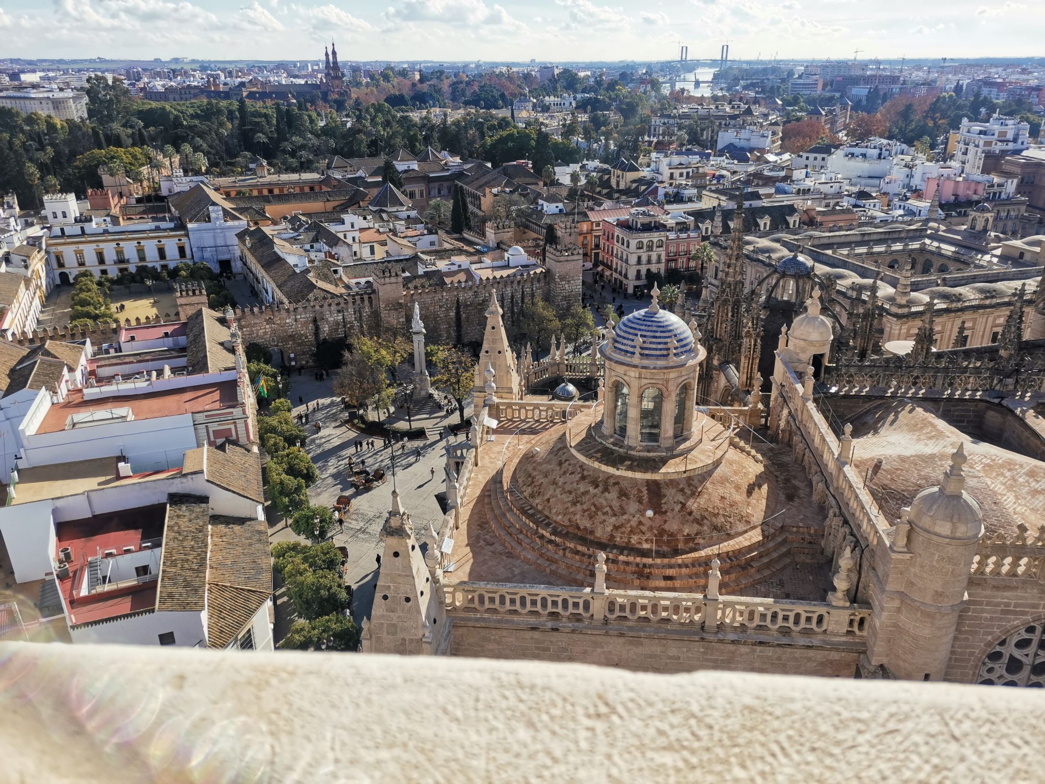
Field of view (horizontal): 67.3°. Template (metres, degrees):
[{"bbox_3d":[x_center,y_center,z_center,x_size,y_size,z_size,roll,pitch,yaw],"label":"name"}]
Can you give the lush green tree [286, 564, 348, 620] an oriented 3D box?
[{"bbox_3d":[-20.415,20.251,78.004,6.400,5.800,6.200,0,23,0],"label":"lush green tree"}]

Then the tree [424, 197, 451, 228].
[{"bbox_3d":[-26.290,-53.473,245.233,7.800,12.500,7.800,2,23,5],"label":"tree"}]

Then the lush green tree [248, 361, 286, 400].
[{"bbox_3d":[-41.695,-1.658,128.390,6.400,6.800,6.200,0,23,0],"label":"lush green tree"}]

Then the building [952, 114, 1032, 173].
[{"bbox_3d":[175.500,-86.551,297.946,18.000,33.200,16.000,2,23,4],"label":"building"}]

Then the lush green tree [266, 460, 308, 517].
[{"bbox_3d":[-28.566,12.875,95.322,5.100,7.800,5.100,2,23,5],"label":"lush green tree"}]

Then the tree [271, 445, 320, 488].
[{"bbox_3d":[-30.701,11.028,105.831,6.000,5.600,6.000,0,23,0],"label":"tree"}]

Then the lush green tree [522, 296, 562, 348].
[{"bbox_3d":[3.264,-11.474,143.666,7.400,12.870,7.200,0,23,0],"label":"lush green tree"}]

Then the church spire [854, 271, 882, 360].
[{"bbox_3d":[26.196,-5.093,59.804,1.350,8.400,1.350,2,23,5],"label":"church spire"}]

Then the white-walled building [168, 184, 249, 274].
[{"bbox_3d":[-90.300,-48.021,227.954,16.000,18.300,42.000,-11,25,-23],"label":"white-walled building"}]

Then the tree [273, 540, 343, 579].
[{"bbox_3d":[-22.322,18.545,82.028,7.000,5.800,6.000,0,23,0],"label":"tree"}]

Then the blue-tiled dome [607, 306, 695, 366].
[{"bbox_3d":[6.710,-3.227,39.723,4.400,2.150,4.400,2,23,5],"label":"blue-tiled dome"}]

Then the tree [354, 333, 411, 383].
[{"bbox_3d":[-24.921,-5.838,140.493,9.300,9.000,9.000,0,23,0],"label":"tree"}]

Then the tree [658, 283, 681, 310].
[{"bbox_3d":[31.927,-19.141,168.915,4.800,8.800,4.800,2,23,5],"label":"tree"}]

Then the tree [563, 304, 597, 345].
[{"bbox_3d":[10.870,-11.643,149.379,6.600,10.400,6.600,2,23,5],"label":"tree"}]

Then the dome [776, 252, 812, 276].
[{"bbox_3d":[28.402,-13.516,81.621,3.700,1.940,3.700,0,23,0],"label":"dome"}]

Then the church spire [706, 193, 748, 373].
[{"bbox_3d":[15.566,-7.930,60.173,3.100,14.200,3.100,2,23,5],"label":"church spire"}]

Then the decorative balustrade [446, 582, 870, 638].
[{"bbox_3d":[5.648,9.355,34.169,18.000,1.600,0.550,2,23,5],"label":"decorative balustrade"}]

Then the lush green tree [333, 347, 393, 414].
[{"bbox_3d":[-24.703,-1.009,122.565,9.000,12.000,9.000,2,23,5],"label":"lush green tree"}]

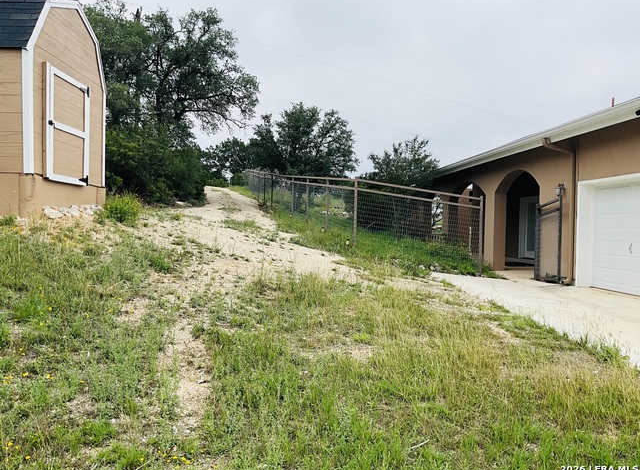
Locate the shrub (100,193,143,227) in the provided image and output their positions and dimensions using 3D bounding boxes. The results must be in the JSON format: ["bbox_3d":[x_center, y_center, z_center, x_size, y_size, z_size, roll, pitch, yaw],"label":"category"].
[{"bbox_3d":[-3.739,-0.480,10.100,0.770,0.600,0.730,0,2,0],"label":"shrub"}]

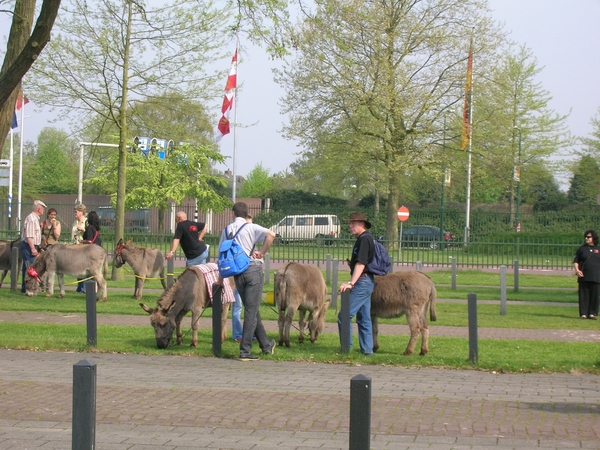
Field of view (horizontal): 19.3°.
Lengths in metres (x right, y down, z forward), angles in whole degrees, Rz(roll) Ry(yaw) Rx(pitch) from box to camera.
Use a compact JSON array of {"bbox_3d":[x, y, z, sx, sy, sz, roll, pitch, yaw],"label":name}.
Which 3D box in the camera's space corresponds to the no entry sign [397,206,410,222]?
[{"bbox_3d":[4.069,-0.432,69.500,0.610,0.610,0.060,1,0,-38],"label":"no entry sign"}]

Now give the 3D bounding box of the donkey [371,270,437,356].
[{"bbox_3d":[1.071,1.065,21.900,1.350,1.120,0.450,2,0,41],"label":"donkey"}]

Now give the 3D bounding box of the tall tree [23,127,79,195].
[{"bbox_3d":[-23.285,-4.293,165.000,5.200,9.800,5.200,2,0,0],"label":"tall tree"}]

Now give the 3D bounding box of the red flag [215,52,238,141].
[{"bbox_3d":[-5.492,-9.742,133.000,1.400,7.000,0.500,2,0,0],"label":"red flag"}]

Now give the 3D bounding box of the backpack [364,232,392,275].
[{"bbox_3d":[0.947,0.366,21.200,0.220,0.480,0.320,-12,0,-15],"label":"backpack"}]

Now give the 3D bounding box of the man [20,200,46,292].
[{"bbox_3d":[-5.019,0.405,33.300,0.450,1.740,0.520,2,0,-13],"label":"man"}]

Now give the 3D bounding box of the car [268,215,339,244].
[{"bbox_3d":[0.258,0.342,114.000,4.750,1.930,1.850,2,0,22],"label":"car"}]

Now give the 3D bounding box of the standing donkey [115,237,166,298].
[{"bbox_3d":[-2.905,0.806,32.400,0.400,1.100,1.200,2,0,41],"label":"standing donkey"}]

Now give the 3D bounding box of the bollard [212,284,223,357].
[{"bbox_3d":[-0.971,1.126,20.800,0.110,0.850,0.110,2,0,0],"label":"bollard"}]

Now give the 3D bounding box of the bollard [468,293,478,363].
[{"bbox_3d":[1.996,1.192,20.400,0.105,0.810,0.105,1,0,10],"label":"bollard"}]

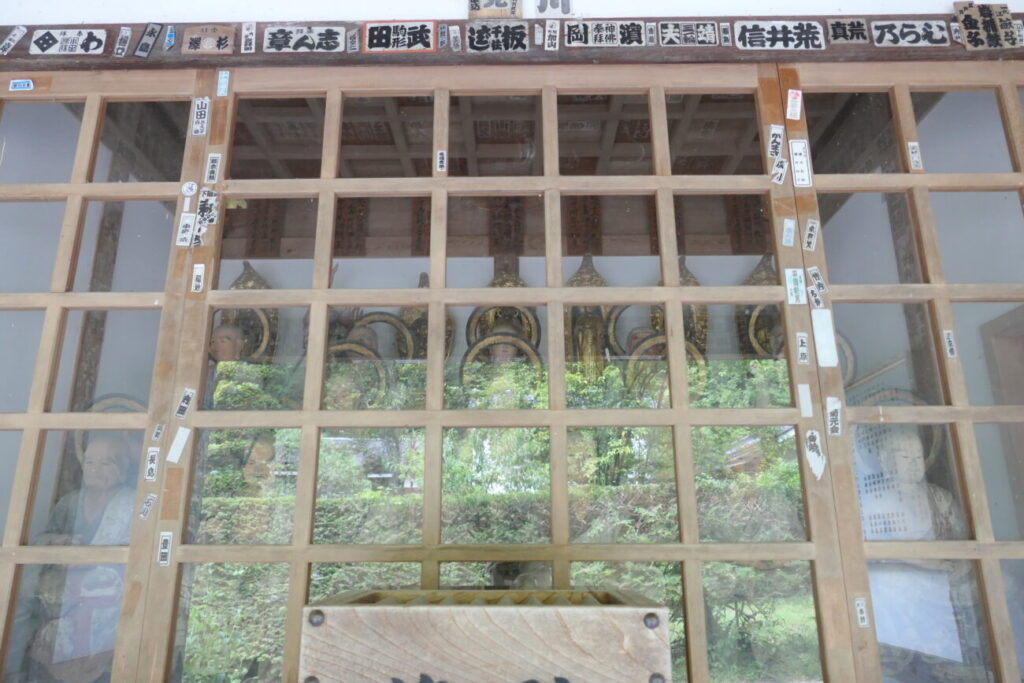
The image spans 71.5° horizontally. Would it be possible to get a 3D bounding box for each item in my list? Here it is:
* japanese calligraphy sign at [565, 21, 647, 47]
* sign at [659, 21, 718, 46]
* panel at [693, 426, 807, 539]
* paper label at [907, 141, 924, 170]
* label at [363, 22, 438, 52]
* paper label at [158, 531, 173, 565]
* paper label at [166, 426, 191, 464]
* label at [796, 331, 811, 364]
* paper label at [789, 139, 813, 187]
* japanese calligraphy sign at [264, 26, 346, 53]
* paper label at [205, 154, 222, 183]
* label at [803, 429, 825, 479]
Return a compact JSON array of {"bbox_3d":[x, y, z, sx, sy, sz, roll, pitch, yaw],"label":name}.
[{"bbox_3d":[0.225,-0.739,1.709,0.193,0.070,0.008,0,-16,0],"label":"japanese calligraphy sign"},{"bbox_3d":[0.425,-0.738,1.707,0.141,0.069,0.008,0,-16,0],"label":"sign"},{"bbox_3d":[0.498,0.298,1.496,0.220,0.241,0.006,0,-16,0],"label":"panel"},{"bbox_3d":[0.954,-0.439,1.682,0.025,0.071,0.003,2,-16,1],"label":"paper label"},{"bbox_3d":[-0.269,-0.733,1.712,0.178,0.088,0.008,0,-16,0],"label":"label"},{"bbox_3d":[-0.703,0.421,1.443,0.022,0.065,0.003,-1,-16,0],"label":"paper label"},{"bbox_3d":[-0.854,0.266,1.825,0.029,0.088,0.004,15,-15,5],"label":"paper label"},{"bbox_3d":[0.636,0.016,1.553,0.024,0.070,0.003,2,-16,1],"label":"label"},{"bbox_3d":[0.670,-0.413,1.648,0.041,0.119,0.004,0,-16,1],"label":"paper label"},{"bbox_3d":[-0.509,-0.740,1.745,0.200,0.070,0.004,0,-16,0],"label":"japanese calligraphy sign"},{"bbox_3d":[-0.857,-0.495,2.039,0.036,0.093,0.004,2,-16,1],"label":"paper label"},{"bbox_3d":[0.773,0.288,1.802,0.041,0.126,0.004,0,-16,0],"label":"label"}]

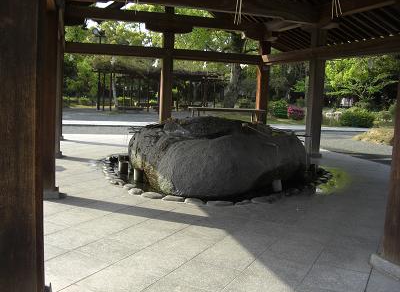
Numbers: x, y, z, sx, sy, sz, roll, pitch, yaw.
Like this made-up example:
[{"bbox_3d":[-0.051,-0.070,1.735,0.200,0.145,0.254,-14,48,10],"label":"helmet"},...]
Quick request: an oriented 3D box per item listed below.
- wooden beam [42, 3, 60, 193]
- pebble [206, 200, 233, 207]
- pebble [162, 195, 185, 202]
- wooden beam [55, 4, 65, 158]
[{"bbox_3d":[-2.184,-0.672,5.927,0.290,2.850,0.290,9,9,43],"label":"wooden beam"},{"bbox_3d":[0.284,0.815,6.059,0.380,0.080,0.220,2,6,-5],"label":"pebble"},{"bbox_3d":[-0.383,0.766,6.178,0.320,0.085,0.200,4,6,14],"label":"pebble"},{"bbox_3d":[-3.250,-1.452,9.675,0.320,3.500,0.320,1,7,-17],"label":"wooden beam"}]

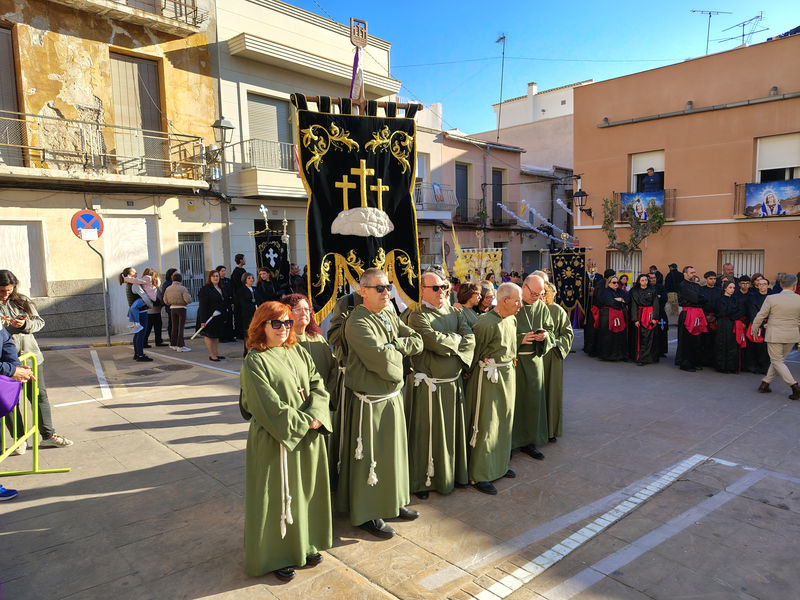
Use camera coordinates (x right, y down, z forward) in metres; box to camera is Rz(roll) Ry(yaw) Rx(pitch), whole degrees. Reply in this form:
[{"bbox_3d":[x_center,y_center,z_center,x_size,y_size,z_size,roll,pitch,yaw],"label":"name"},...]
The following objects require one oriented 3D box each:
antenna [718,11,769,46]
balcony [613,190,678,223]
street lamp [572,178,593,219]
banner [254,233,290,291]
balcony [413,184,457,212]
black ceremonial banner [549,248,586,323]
[{"bbox_3d":[10.883,-8.583,17.600,0.550,1.000,1.400,-4,6,-27],"label":"antenna"},{"bbox_3d":[7.525,-2.913,17.100,1.750,0.950,0.400,4,7,44],"label":"balcony"},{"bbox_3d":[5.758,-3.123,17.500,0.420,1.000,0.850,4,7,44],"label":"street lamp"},{"bbox_3d":[-2.608,-0.754,11.300,0.680,1.300,0.100,-3,6,-19],"label":"banner"},{"bbox_3d":[1.218,-3.566,19.300,1.750,1.000,0.550,-5,7,-40],"label":"balcony"},{"bbox_3d":[3.241,-0.270,10.700,0.720,1.420,0.100,1,6,21],"label":"black ceremonial banner"}]

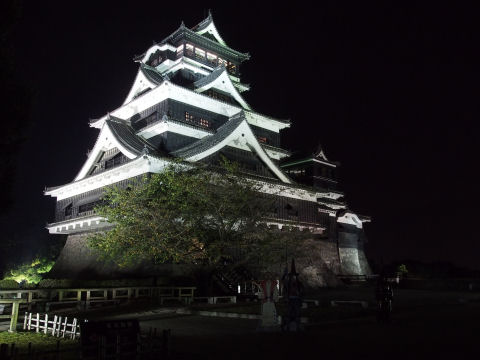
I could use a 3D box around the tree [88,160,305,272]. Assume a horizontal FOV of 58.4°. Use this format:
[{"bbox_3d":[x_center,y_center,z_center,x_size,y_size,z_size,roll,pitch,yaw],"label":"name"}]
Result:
[{"bbox_3d":[-2.400,2.611,23.258,11.500,7.400,8.500,0,-12,0],"label":"tree"}]

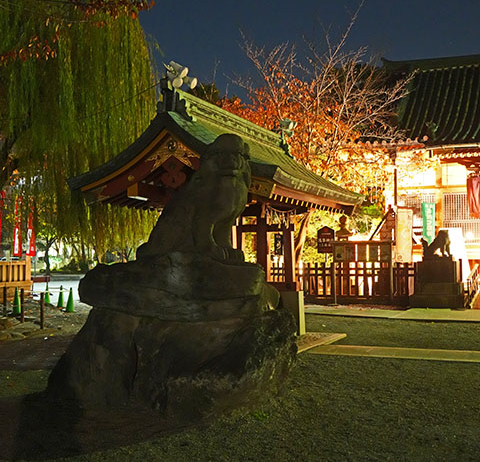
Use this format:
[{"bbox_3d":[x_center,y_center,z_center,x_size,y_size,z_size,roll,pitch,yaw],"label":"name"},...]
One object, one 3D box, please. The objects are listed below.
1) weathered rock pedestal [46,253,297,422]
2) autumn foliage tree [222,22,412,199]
[{"bbox_3d":[-0.649,1.036,7.547,2.200,1.540,1.950,-1,-3,24],"label":"weathered rock pedestal"},{"bbox_3d":[2.400,-2.108,22.103,6.000,8.700,5.500,0,-2,0],"label":"autumn foliage tree"}]

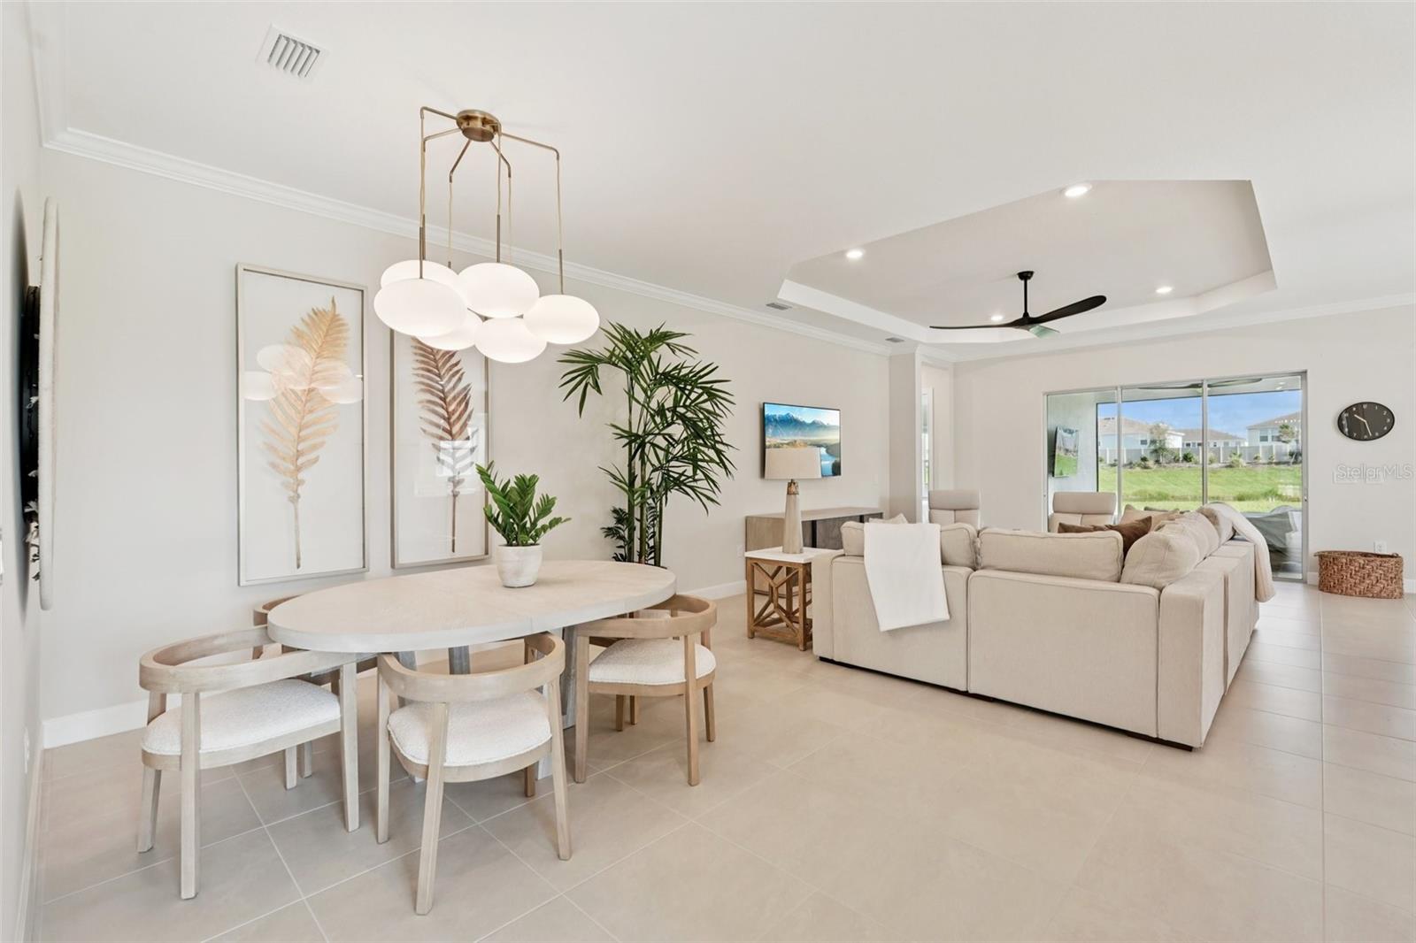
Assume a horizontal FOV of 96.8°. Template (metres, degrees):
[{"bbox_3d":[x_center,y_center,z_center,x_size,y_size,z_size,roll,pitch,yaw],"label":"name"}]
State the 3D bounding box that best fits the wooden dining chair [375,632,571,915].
[{"bbox_3d":[-0.811,0.999,2.241,0.601,0.732,0.628,-1,0,-35],"label":"wooden dining chair"}]

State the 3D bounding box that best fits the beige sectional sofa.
[{"bbox_3d":[2.726,0.838,4.953,2.211,0.990,3.381,0,1,44],"label":"beige sectional sofa"}]

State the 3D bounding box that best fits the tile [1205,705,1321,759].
[{"bbox_3d":[2.848,1.348,3.338,0.589,0.010,0.589,0,1,44],"label":"tile"}]

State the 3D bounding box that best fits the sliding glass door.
[{"bbox_3d":[5.928,0.074,8.234,2.789,2.443,0.130,0,0,44],"label":"sliding glass door"}]

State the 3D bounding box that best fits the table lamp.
[{"bbox_3d":[0.697,0.234,5.115,0.465,0.863,0.465,0,0,0],"label":"table lamp"}]

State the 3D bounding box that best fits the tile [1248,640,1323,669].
[{"bbox_3d":[4.080,1.333,4.605,0.589,0.010,0.589,0,1,44],"label":"tile"}]

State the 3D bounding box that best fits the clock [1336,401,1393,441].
[{"bbox_3d":[7.162,-0.543,6.853,0.430,0.430,0.040,0,1,44],"label":"clock"}]

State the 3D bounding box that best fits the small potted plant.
[{"bbox_3d":[-0.882,0.255,3.011,0.431,0.570,0.409,0,0,0],"label":"small potted plant"}]

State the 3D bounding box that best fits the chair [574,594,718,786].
[{"bbox_3d":[-0.259,0.978,2.943,0.587,0.727,0.609,0,0,10],"label":"chair"}]

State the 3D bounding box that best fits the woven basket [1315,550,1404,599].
[{"bbox_3d":[6.964,1.103,6.716,0.620,0.390,0.540,0,1,44],"label":"woven basket"}]

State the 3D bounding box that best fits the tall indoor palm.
[{"bbox_3d":[-0.488,0.090,5.121,1.150,2.520,1.250,0,0,0],"label":"tall indoor palm"}]

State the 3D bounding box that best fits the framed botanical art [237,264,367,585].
[{"bbox_3d":[-2.494,-0.274,3.907,0.040,1.870,0.692,0,1,44],"label":"framed botanical art"}]

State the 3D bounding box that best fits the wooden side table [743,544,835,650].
[{"bbox_3d":[0.684,0.992,5.040,0.577,0.673,0.505,0,0,44],"label":"wooden side table"}]

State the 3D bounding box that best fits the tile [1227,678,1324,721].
[{"bbox_3d":[3.190,1.317,3.685,0.577,0.010,0.577,0,0,44],"label":"tile"}]

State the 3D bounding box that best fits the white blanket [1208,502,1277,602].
[{"bbox_3d":[4.442,0.650,5.326,0.512,0.768,0.673,0,0,44],"label":"white blanket"}]

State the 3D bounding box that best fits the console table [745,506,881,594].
[{"bbox_3d":[1.337,0.903,7.475,0.523,0.827,2.054,0,0,44],"label":"console table"}]

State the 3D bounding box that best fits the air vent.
[{"bbox_3d":[-1.716,-1.703,2.599,0.323,0.016,0.202,0,0,44],"label":"air vent"}]

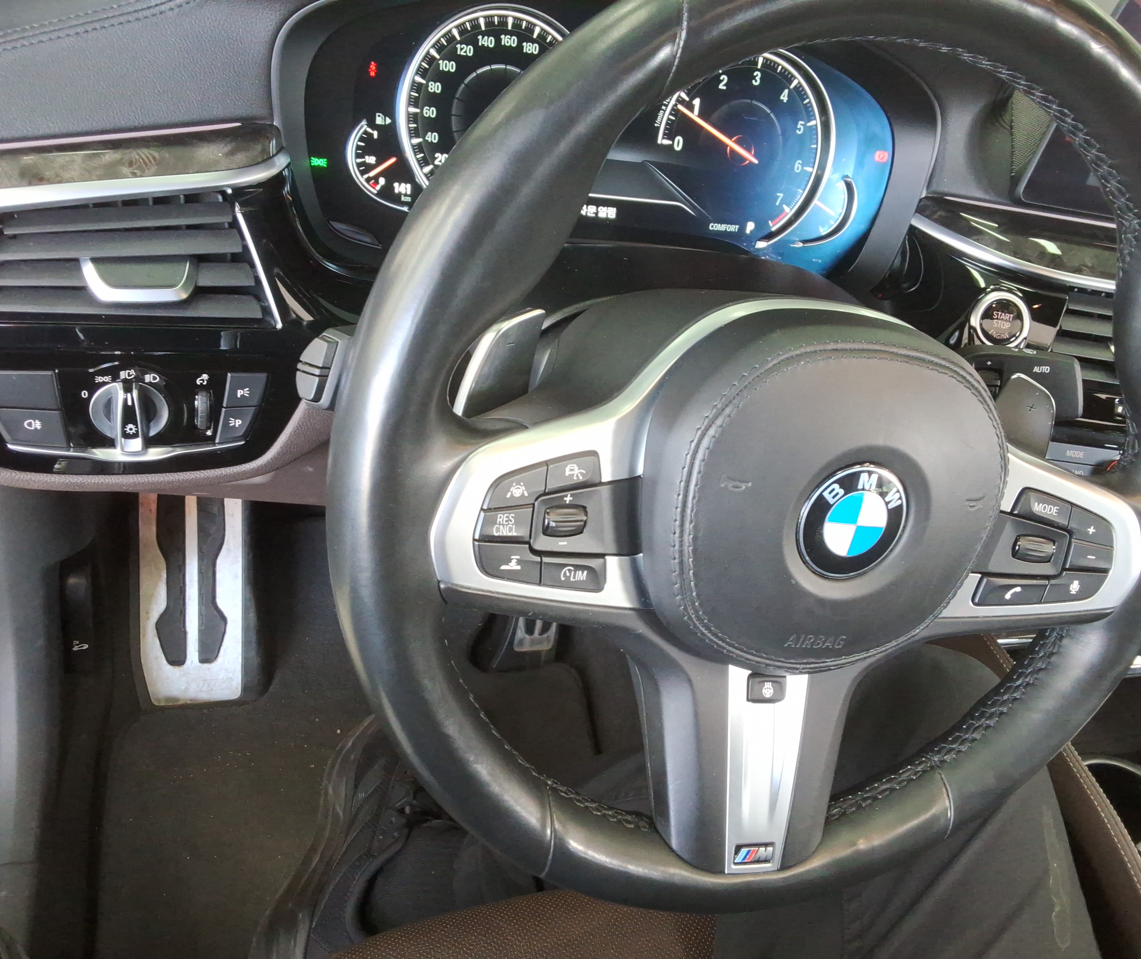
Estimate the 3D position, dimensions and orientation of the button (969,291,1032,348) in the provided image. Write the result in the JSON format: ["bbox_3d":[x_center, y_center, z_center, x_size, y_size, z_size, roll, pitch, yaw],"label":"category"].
[{"bbox_3d":[0.261,-0.097,0.627,0.036,0.036,0.012,14,16,-4],"label":"button"}]

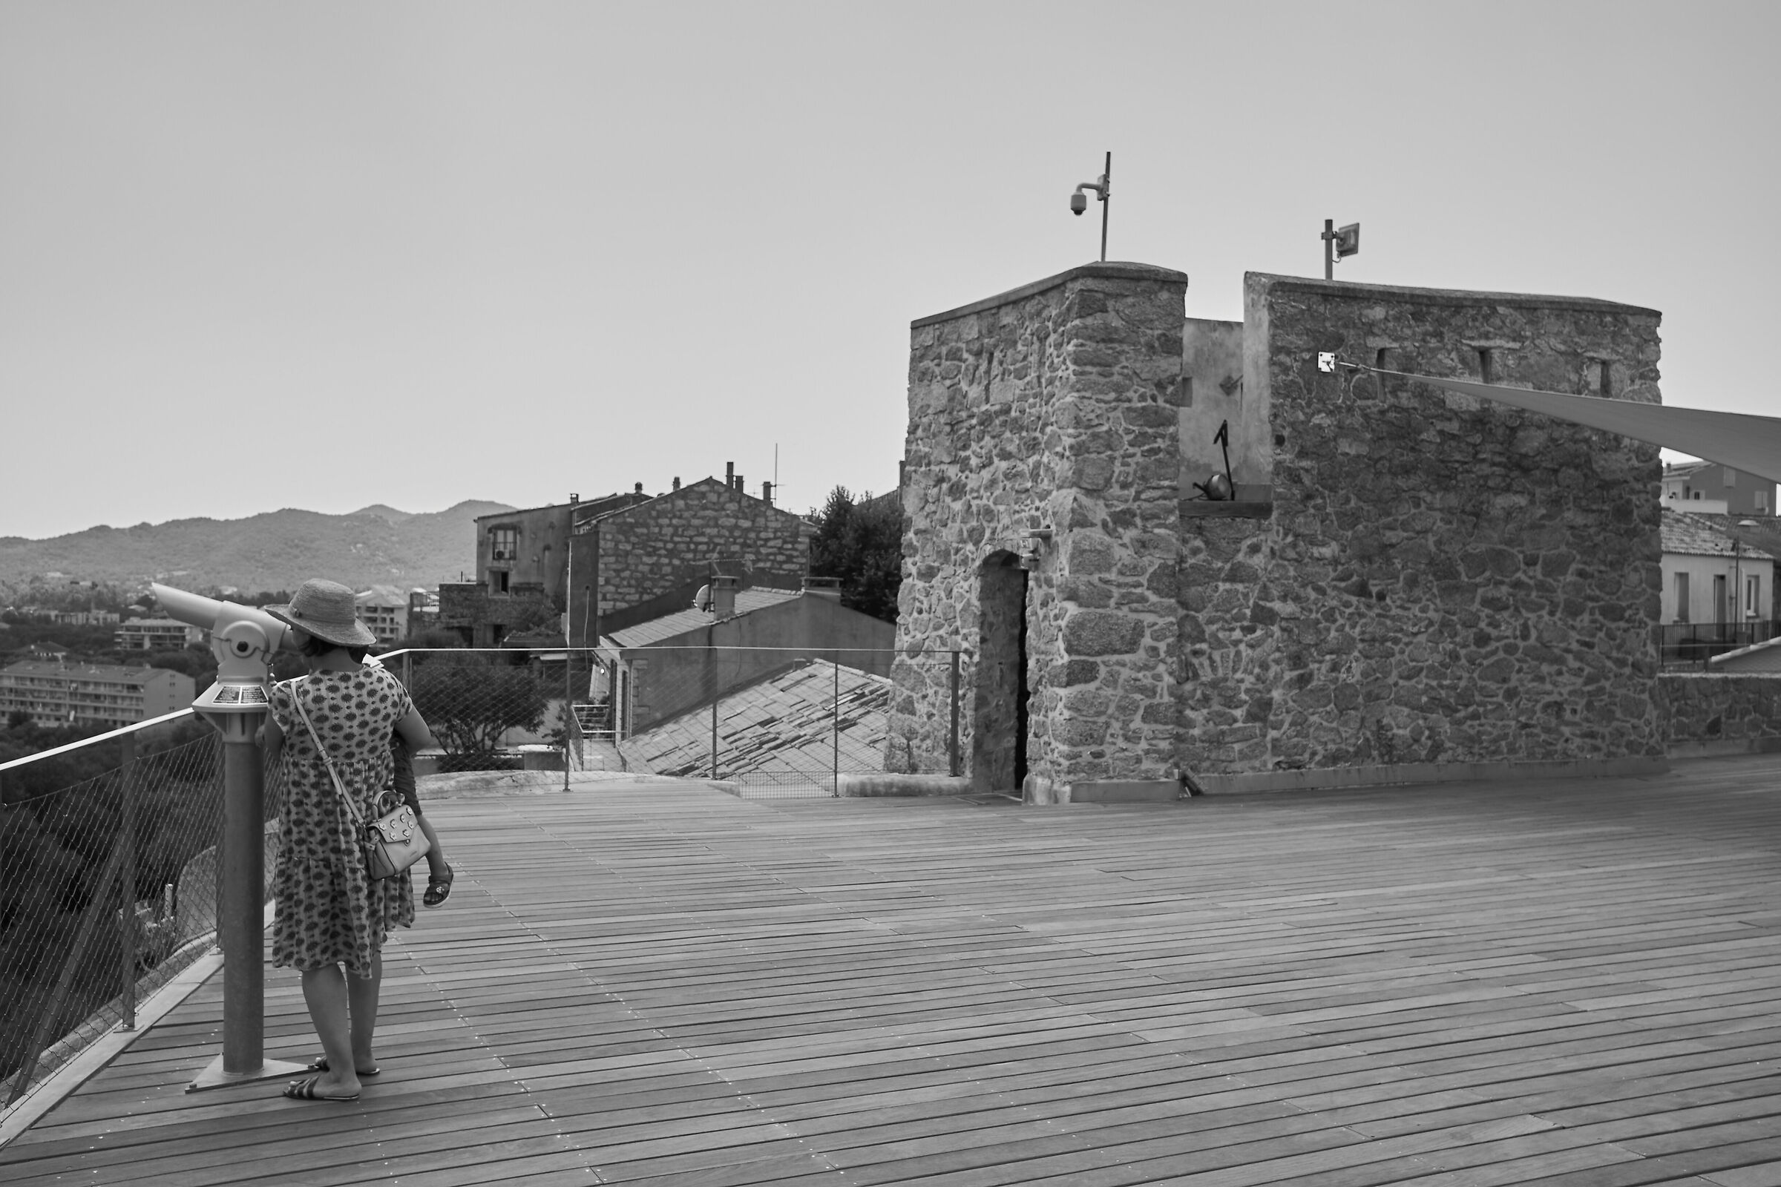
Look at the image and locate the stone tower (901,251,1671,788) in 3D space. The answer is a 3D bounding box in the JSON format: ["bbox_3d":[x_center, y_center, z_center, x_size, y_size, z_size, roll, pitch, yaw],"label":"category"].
[{"bbox_3d":[3.420,-0.450,14.950,6.200,3.930,2.850,0,1,-23],"label":"stone tower"}]

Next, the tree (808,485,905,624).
[{"bbox_3d":[-0.700,0.300,50.000,4.400,6.500,4.400,1,1,0],"label":"tree"}]

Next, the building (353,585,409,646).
[{"bbox_3d":[-145.000,7.000,490.000,17.000,18.000,14.000,1,1,-3],"label":"building"}]

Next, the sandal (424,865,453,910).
[{"bbox_3d":[-1.416,0.917,5.420,0.070,0.085,0.155,-7,28,19],"label":"sandal"}]

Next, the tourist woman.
[{"bbox_3d":[-1.700,0.755,5.500,0.520,1.610,0.460,0,1,-35],"label":"tourist woman"}]

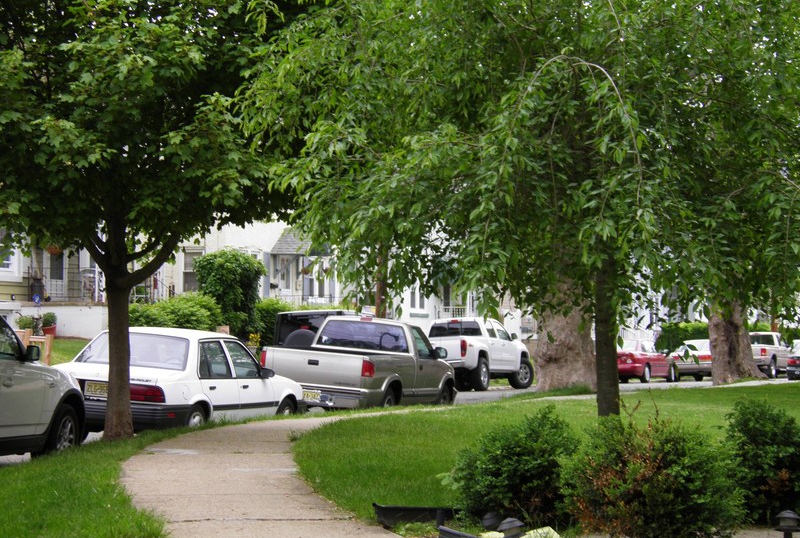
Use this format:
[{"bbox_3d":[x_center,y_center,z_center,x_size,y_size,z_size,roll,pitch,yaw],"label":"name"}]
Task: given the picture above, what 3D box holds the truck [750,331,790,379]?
[{"bbox_3d":[13.350,3.200,71.900,1.760,1.700,5.000,0,-2,25],"label":"truck"}]

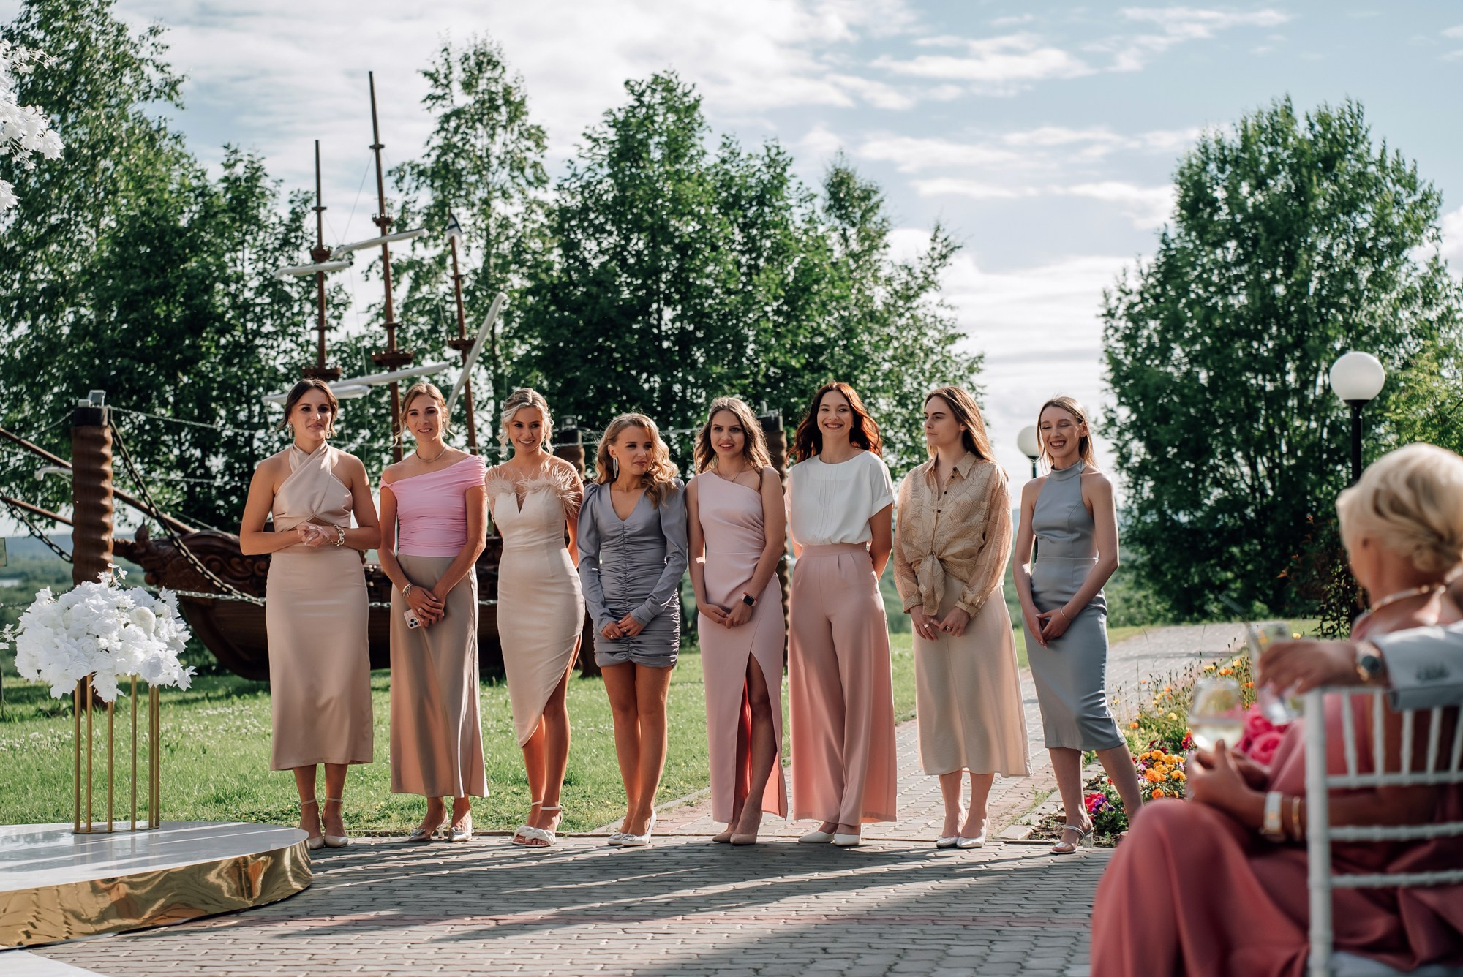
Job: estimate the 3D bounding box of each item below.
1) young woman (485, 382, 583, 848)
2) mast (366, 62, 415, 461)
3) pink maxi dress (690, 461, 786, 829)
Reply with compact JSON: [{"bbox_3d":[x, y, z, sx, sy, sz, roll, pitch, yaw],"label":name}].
[{"bbox_3d":[-0.754,0.486,11.630,0.390,1.739,0.320,0,-1,16],"label":"young woman"},{"bbox_3d":[-2.748,-1.472,24.400,0.360,3.750,0.360,-4,-1,-17],"label":"mast"},{"bbox_3d":[0.033,0.603,11.710,0.360,1.337,0.290,0,-1,15],"label":"pink maxi dress"}]

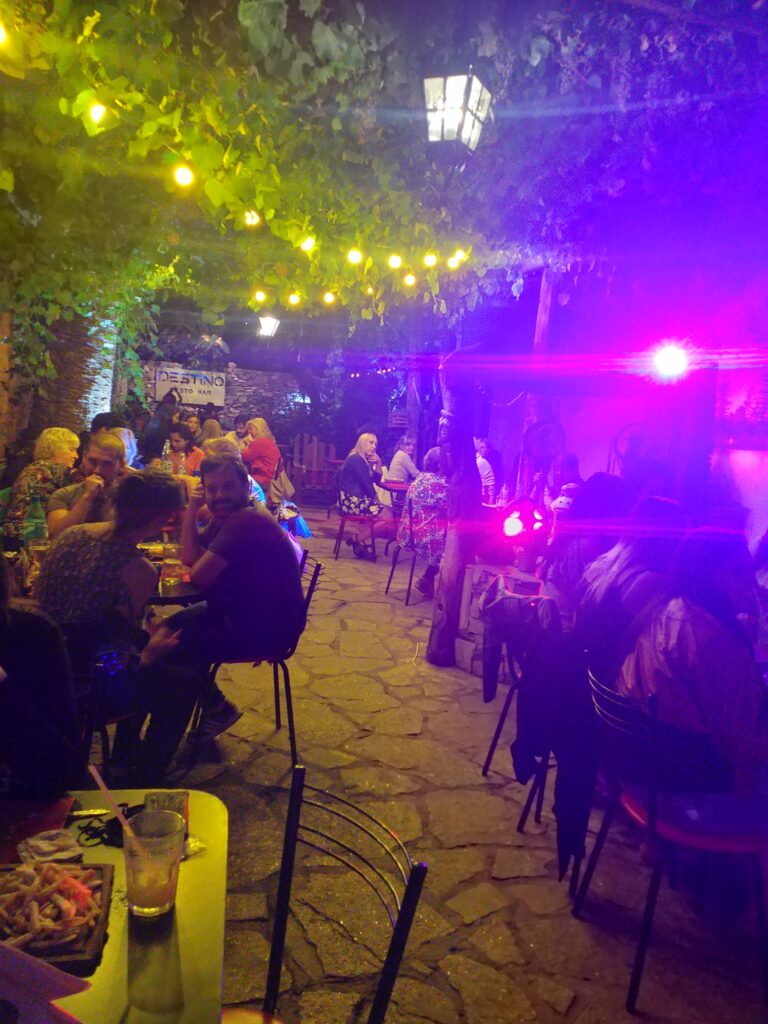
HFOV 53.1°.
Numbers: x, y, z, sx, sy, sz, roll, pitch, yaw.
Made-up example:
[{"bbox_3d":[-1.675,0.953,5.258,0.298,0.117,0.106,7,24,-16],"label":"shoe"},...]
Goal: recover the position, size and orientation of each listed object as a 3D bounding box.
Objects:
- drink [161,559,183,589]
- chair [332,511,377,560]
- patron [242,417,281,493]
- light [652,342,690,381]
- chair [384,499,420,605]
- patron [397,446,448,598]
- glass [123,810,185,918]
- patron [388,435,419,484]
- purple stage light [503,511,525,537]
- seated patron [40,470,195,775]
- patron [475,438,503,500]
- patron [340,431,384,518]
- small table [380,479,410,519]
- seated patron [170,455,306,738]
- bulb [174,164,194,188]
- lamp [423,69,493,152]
[{"bbox_3d":[-0.846,0.241,3.068,0.086,0.110,0.086,4,6,0],"label":"drink"},{"bbox_3d":[-0.315,0.037,8.200,0.480,0.850,0.430,4,6,-3],"label":"chair"},{"bbox_3d":[-1.392,-0.397,8.600,0.650,1.300,0.480,7,7,22],"label":"patron"},{"bbox_3d":[2.019,-1.057,5.400,0.240,0.240,0.220,8,7,26],"label":"light"},{"bbox_3d":[0.371,0.317,6.505,0.500,0.850,0.430,1,7,-22],"label":"chair"},{"bbox_3d":[0.506,0.107,6.530,0.750,1.280,0.480,1,7,-22],"label":"patron"},{"bbox_3d":[-0.326,0.498,1.089,0.081,0.120,0.081,4,6,0],"label":"glass"},{"bbox_3d":[0.260,-0.272,9.300,0.650,1.270,0.460,4,6,-6],"label":"patron"},{"bbox_3d":[0.876,0.078,5.200,0.160,0.180,0.160,6,7,20],"label":"purple stage light"},{"bbox_3d":[-0.942,0.459,2.737,0.470,1.240,0.720,9,8,35],"label":"seated patron"},{"bbox_3d":[0.999,-0.117,7.800,0.620,1.300,0.480,7,7,25],"label":"patron"},{"bbox_3d":[-0.219,-0.165,8.200,0.640,1.340,0.460,4,6,-3],"label":"patron"},{"bbox_3d":[0.308,0.095,8.600,0.720,0.750,0.720,4,6,0],"label":"small table"},{"bbox_3d":[-0.653,0.376,3.270,0.660,1.250,0.500,3,6,-15],"label":"seated patron"},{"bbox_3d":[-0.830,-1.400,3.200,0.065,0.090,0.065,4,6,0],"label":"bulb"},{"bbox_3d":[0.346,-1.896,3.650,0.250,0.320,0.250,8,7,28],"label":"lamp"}]

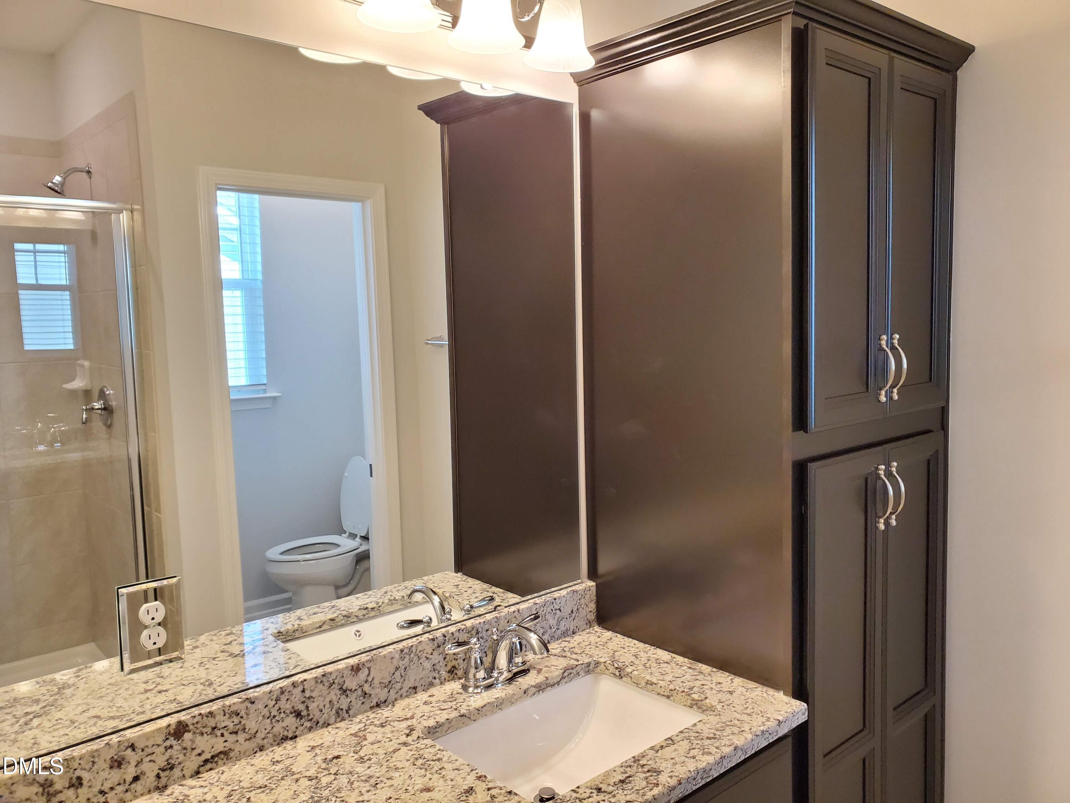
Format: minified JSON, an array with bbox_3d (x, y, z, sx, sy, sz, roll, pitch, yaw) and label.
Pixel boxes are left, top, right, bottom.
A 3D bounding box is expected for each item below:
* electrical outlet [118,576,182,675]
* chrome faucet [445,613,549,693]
[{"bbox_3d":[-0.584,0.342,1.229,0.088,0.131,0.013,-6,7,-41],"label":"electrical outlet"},{"bbox_3d":[-0.040,0.486,1.549,0.247,0.123,0.172,-6,7,-41],"label":"chrome faucet"}]

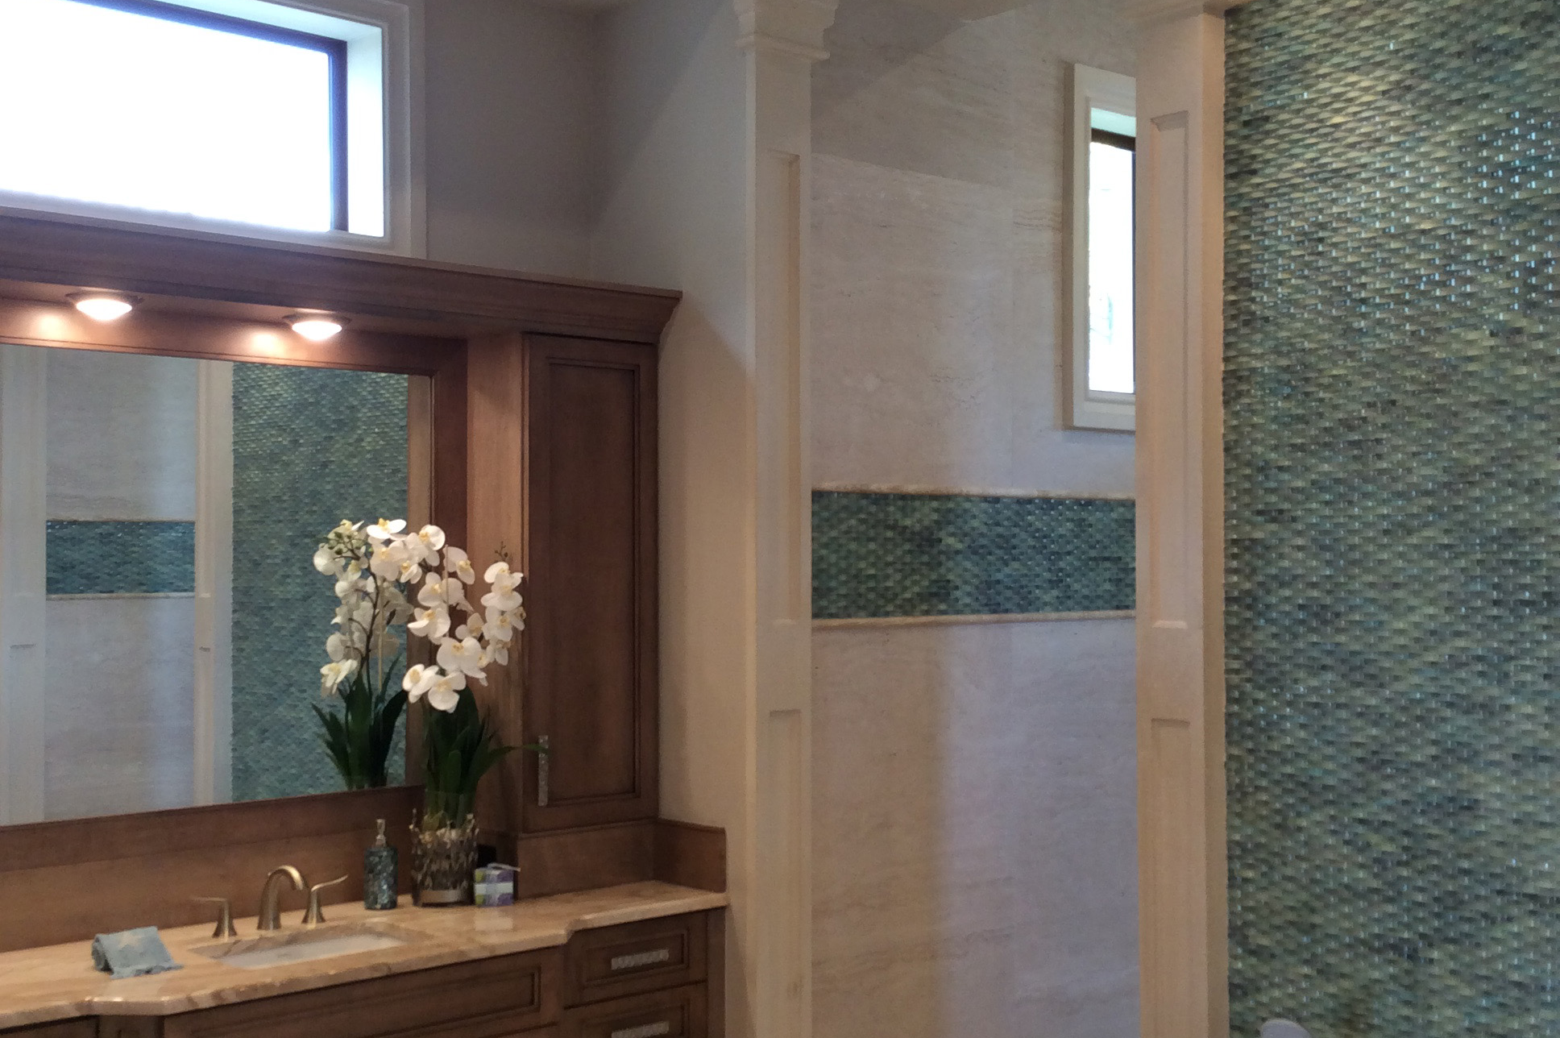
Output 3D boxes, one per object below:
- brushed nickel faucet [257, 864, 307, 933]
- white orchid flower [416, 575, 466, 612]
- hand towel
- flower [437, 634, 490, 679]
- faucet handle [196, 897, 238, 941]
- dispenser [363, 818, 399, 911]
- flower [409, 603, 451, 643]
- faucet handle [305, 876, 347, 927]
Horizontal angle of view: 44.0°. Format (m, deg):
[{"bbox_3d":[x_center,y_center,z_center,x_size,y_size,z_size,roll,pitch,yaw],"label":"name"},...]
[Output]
[{"bbox_3d":[-1.034,0.790,4.017,0.050,0.142,0.178,1,-1,-42],"label":"brushed nickel faucet"},{"bbox_3d":[-0.745,0.164,4.250,0.105,0.090,0.055,0,-1,12],"label":"white orchid flower"},{"bbox_3d":[-1.236,0.824,3.691,0.150,0.068,0.120,1,-1,-42],"label":"hand towel"},{"bbox_3d":[-0.698,0.307,4.250,0.105,0.095,0.050,0,-1,-5],"label":"flower"},{"bbox_3d":[-1.167,0.816,3.973,0.103,0.091,0.050,1,-1,-42],"label":"faucet handle"},{"bbox_3d":[-0.890,0.768,4.302,0.076,0.193,0.078,0,-1,-14],"label":"dispenser"},{"bbox_3d":[-0.771,0.230,4.250,0.092,0.090,0.055,0,-1,15],"label":"flower"},{"bbox_3d":[-0.976,0.818,4.144,0.107,0.091,0.050,1,-1,-42],"label":"faucet handle"}]

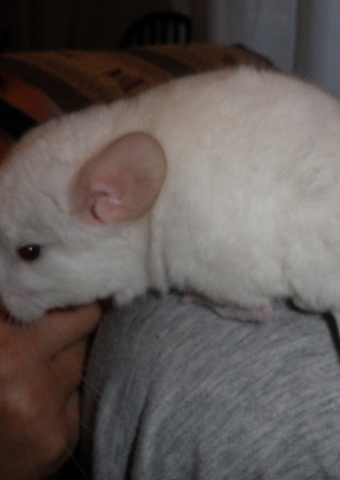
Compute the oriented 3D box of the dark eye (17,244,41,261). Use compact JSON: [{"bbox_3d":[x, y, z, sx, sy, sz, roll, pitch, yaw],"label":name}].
[{"bbox_3d":[-0.069,0.006,0.327,0.012,0.009,0.007,-3,6,18],"label":"dark eye"}]

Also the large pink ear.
[{"bbox_3d":[-0.025,-0.029,0.325,0.039,0.056,0.020,41,5,12],"label":"large pink ear"}]

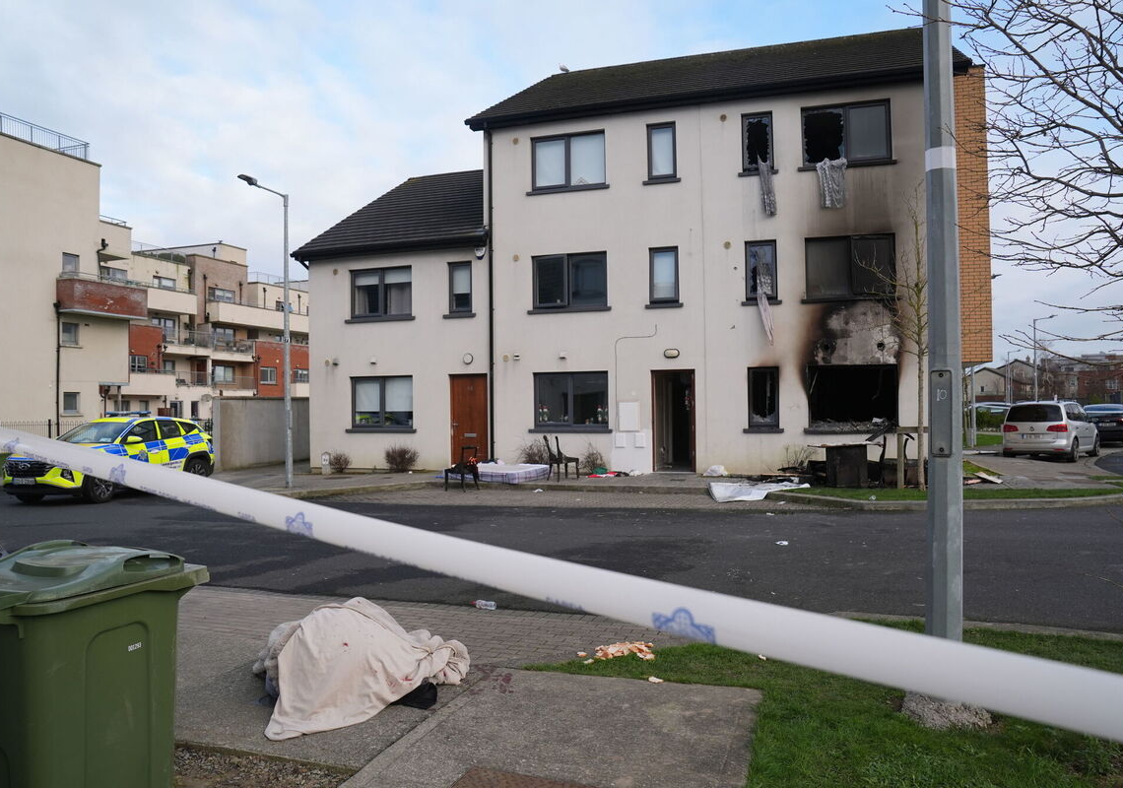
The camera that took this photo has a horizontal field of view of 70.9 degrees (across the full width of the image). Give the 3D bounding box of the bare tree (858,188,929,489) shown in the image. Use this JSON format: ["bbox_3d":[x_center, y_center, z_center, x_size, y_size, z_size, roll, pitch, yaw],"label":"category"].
[{"bbox_3d":[6.358,-0.938,14.704,1.600,5.400,1.500,-1,-2,16],"label":"bare tree"}]

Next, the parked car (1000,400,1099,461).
[{"bbox_3d":[14.620,1.075,23.392,4.400,1.660,1.800,1,-2,-45],"label":"parked car"}]

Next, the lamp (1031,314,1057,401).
[{"bbox_3d":[24.727,-0.905,40.208,1.000,6.200,0.250,-2,-2,30],"label":"lamp"}]

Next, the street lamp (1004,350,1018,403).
[{"bbox_3d":[35.872,-0.313,62.208,1.000,6.200,0.250,-2,-2,30],"label":"street lamp"}]

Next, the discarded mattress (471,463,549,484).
[{"bbox_3d":[-1.401,1.755,17.073,1.900,0.220,1.320,-2,-2,33],"label":"discarded mattress"}]

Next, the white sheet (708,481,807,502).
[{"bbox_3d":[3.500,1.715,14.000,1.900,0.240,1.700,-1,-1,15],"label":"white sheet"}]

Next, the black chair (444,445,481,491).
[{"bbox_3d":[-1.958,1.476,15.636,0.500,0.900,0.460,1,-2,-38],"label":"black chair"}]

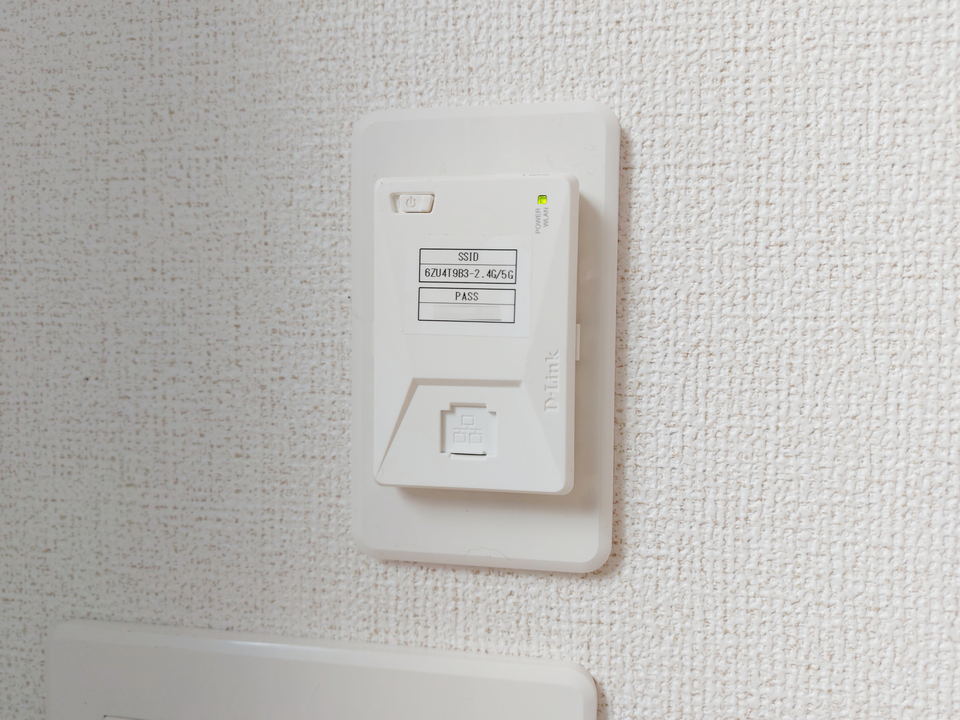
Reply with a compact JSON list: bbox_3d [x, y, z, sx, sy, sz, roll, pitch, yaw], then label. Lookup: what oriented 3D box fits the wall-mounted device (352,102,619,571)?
[{"bbox_3d":[-0.001,-0.005,0.166,0.070,0.120,0.015,1,3,9],"label":"wall-mounted device"}]

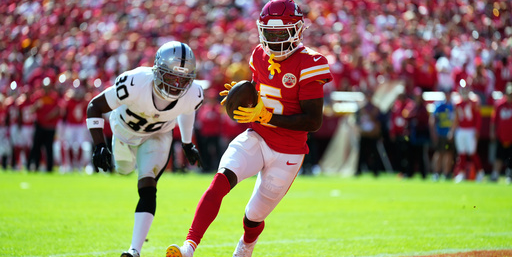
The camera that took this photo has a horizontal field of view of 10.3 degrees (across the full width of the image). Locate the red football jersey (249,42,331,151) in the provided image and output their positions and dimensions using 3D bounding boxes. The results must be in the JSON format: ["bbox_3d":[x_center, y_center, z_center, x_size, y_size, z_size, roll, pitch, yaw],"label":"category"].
[{"bbox_3d":[0.193,-0.162,15.900,0.500,0.610,0.340,10,10,27],"label":"red football jersey"}]

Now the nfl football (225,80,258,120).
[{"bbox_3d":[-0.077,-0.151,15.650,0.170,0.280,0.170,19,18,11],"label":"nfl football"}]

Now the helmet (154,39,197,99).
[{"bbox_3d":[-0.456,-0.324,16.000,0.250,0.310,0.320,6,18,-17],"label":"helmet"}]

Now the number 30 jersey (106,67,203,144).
[{"bbox_3d":[-0.590,-0.125,16.200,0.540,0.340,0.600,3,-38,-17],"label":"number 30 jersey"}]

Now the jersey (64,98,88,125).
[{"bbox_3d":[-3.788,-0.369,60.000,0.500,0.600,0.300,0,0,-6],"label":"jersey"}]

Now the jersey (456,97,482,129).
[{"bbox_3d":[3.942,-0.280,53.000,0.500,0.580,0.300,0,0,6],"label":"jersey"}]

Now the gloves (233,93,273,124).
[{"bbox_3d":[-0.017,-0.113,15.650,0.210,0.170,0.130,0,0,-22],"label":"gloves"}]

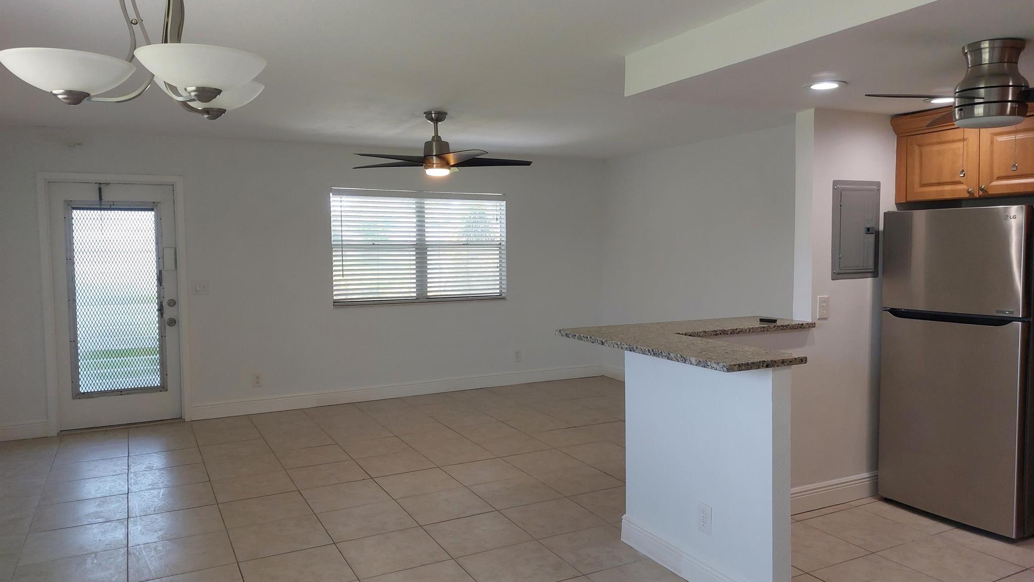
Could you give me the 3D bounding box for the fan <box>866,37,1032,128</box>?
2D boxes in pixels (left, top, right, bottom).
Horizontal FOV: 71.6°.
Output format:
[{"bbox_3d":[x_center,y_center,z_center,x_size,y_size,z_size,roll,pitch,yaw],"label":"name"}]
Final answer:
[{"bbox_3d":[1.776,-0.776,2.682,1.050,0.291,1.050,-2,4,-28],"label":"fan"}]

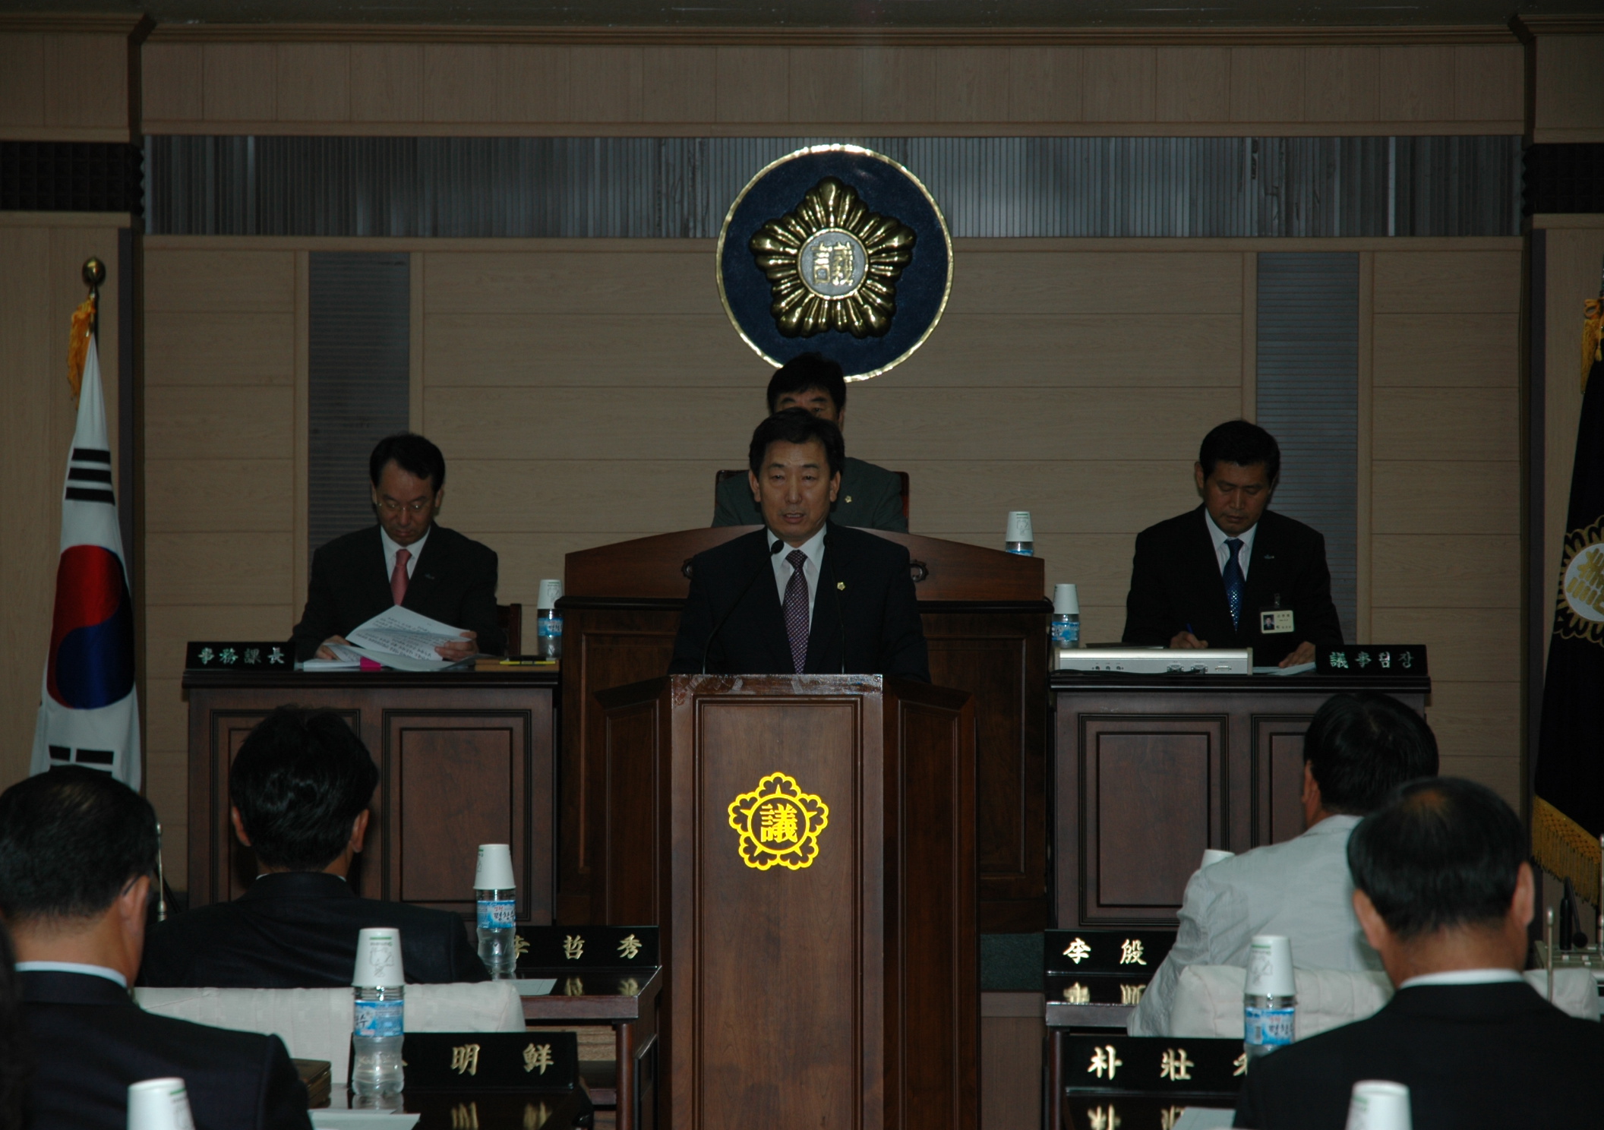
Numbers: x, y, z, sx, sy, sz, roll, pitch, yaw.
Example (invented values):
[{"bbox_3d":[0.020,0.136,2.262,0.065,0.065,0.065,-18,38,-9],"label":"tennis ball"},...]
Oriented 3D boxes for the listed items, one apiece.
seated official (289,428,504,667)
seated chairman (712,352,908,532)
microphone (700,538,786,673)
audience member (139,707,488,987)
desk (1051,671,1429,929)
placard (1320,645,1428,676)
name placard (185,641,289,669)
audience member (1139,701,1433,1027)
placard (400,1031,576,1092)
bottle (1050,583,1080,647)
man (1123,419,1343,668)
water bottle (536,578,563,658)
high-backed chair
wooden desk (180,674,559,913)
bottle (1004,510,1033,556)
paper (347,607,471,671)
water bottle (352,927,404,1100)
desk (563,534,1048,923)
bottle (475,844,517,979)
[{"bbox_3d":[-1.070,0.296,13.102,0.540,1.290,0.700,0,0,1],"label":"seated official"},{"bbox_3d":[0.021,0.097,13.000,0.540,1.310,0.780,0,1,2],"label":"seated chairman"},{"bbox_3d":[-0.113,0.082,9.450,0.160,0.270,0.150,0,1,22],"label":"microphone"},{"bbox_3d":[-0.699,0.807,7.125,0.520,1.212,0.720,0,0,2],"label":"audience member"},{"bbox_3d":[1.143,0.621,12.814,0.955,0.700,0.620,0,0,1],"label":"desk"},{"bbox_3d":[1.446,0.241,12.572,0.275,0.073,0.070,0,0,2],"label":"placard"},{"bbox_3d":[-1.425,0.233,12.572,0.272,0.074,0.070,0,0,1],"label":"name placard"},{"bbox_3d":[0.778,0.797,7.205,0.550,1.231,0.740,0,0,-6],"label":"audience member"},{"bbox_3d":[-0.437,0.641,6.414,0.298,0.074,0.075,0,0,-1],"label":"placard"},{"bbox_3d":[0.682,0.159,12.851,0.069,0.218,0.069,0,0,0],"label":"bottle"},{"bbox_3d":[1.095,0.278,12.600,0.560,1.300,0.780,0,1,2],"label":"man"},{"bbox_3d":[-0.634,0.145,12.500,0.068,0.214,0.068,0,1,2],"label":"water bottle"},{"bbox_3d":[0.025,0.248,13.150,0.590,1.040,0.650,0,1,2],"label":"high-backed chair"},{"bbox_3d":[-1.035,0.595,12.250,0.920,0.700,0.600,0,1,2],"label":"wooden desk"},{"bbox_3d":[0.556,-0.029,12.600,0.068,0.214,0.068,0,1,2],"label":"bottle"},{"bbox_3d":[-0.979,0.180,12.300,0.310,0.140,0.220,0,1,2],"label":"paper"},{"bbox_3d":[-0.550,0.580,6.450,0.068,0.216,0.068,0,1,2],"label":"water bottle"},{"bbox_3d":[0.007,0.419,13.083,1.279,1.045,0.700,0,0,1],"label":"desk"},{"bbox_3d":[-0.502,0.563,8.120,0.068,0.214,0.068,0,1,2],"label":"bottle"}]

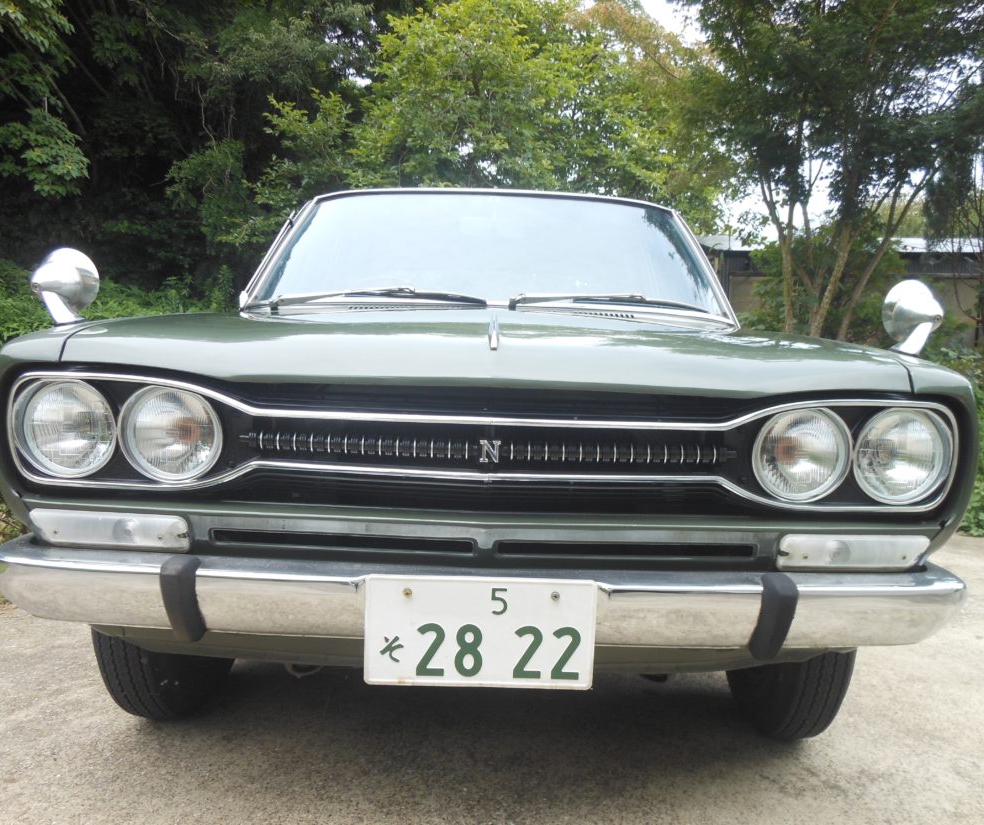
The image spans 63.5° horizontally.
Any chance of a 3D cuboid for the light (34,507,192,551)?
[{"bbox_3d":[-0.600,0.185,1.246,0.250,0.056,0.060,2,2,0],"label":"light"}]

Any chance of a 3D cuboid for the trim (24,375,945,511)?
[{"bbox_3d":[-0.012,0.048,1.228,1.490,0.177,0.110,2,2,0],"label":"trim"}]

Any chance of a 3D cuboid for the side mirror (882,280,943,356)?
[{"bbox_3d":[0.729,-0.163,1.377,0.118,0.138,0.115,2,2,0],"label":"side mirror"}]

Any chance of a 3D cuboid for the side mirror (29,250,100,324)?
[{"bbox_3d":[-0.740,-0.219,1.379,0.120,0.138,0.115,2,2,0],"label":"side mirror"}]

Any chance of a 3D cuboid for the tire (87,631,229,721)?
[{"bbox_3d":[-0.685,0.361,1.785,0.155,0.604,0.604,2,2,0],"label":"tire"}]

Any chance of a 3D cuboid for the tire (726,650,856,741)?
[{"bbox_3d":[0.623,0.402,1.782,0.155,0.604,0.604,2,2,0],"label":"tire"}]

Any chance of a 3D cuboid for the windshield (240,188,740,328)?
[{"bbox_3d":[0.002,-0.458,2.298,1.380,0.552,0.135,2,-38,0],"label":"windshield"}]

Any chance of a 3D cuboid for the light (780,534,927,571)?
[{"bbox_3d":[0.568,0.219,1.244,0.240,0.056,0.060,2,2,0],"label":"light"}]

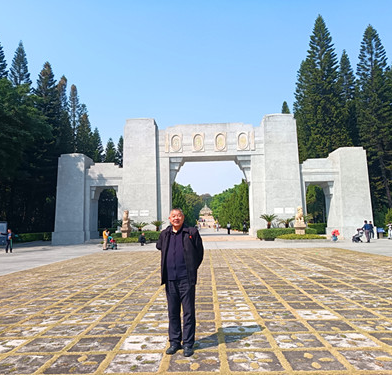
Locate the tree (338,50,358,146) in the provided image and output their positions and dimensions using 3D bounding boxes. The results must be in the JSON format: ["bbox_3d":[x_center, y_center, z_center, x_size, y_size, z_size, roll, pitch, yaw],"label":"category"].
[{"bbox_3d":[23.070,-7.150,51.454,4.200,27.824,4.200,-2,-7,2],"label":"tree"}]

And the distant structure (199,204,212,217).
[{"bbox_3d":[6.704,16.231,244.660,9.900,8.500,6.500,-2,-7,2],"label":"distant structure"}]

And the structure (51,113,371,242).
[{"bbox_3d":[1.564,-0.812,37.105,32.400,13.000,4.300,-2,-7,2],"label":"structure"}]

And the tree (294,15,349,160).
[{"bbox_3d":[16.402,-8.258,43.233,6.400,28.463,6.400,-2,-7,2],"label":"tree"}]

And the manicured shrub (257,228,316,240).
[{"bbox_3d":[8.612,4.486,32.646,5.606,1.050,1.600,-2,-7,2],"label":"manicured shrub"}]

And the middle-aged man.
[{"bbox_3d":[-0.188,1.104,4.179,0.580,1.700,0.360,-2,-7,9],"label":"middle-aged man"}]

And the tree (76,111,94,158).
[{"bbox_3d":[-20.520,-2.368,63.364,3.800,23.233,3.800,-2,-7,2],"label":"tree"}]

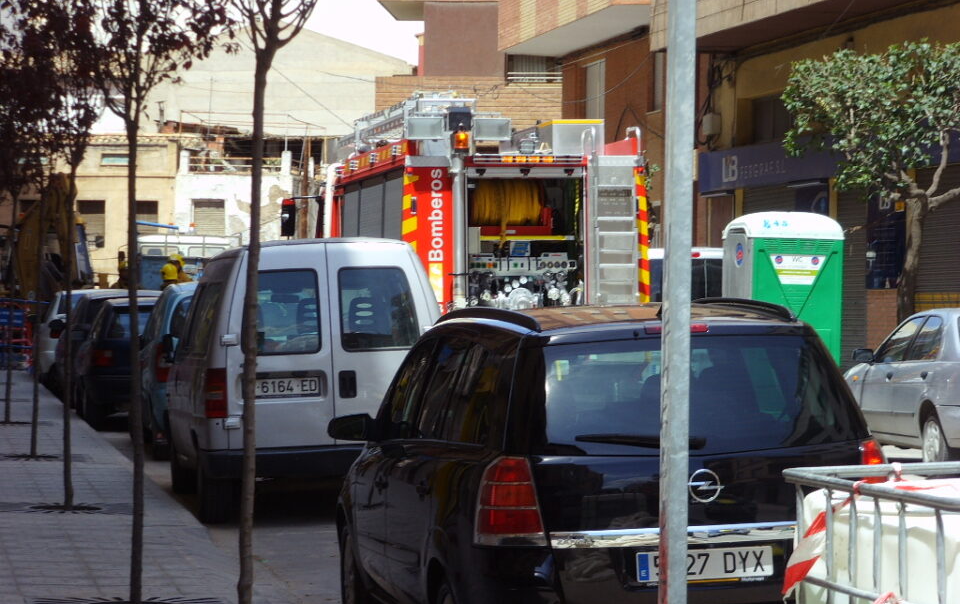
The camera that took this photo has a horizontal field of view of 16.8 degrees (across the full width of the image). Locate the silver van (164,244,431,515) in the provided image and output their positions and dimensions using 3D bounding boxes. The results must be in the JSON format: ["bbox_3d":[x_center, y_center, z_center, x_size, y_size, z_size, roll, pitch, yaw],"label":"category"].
[{"bbox_3d":[-1.310,0.530,23.700,1.810,1.920,4.440,-2,0,-9],"label":"silver van"}]

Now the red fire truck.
[{"bbox_3d":[-0.150,-0.270,36.000,2.500,3.500,7.600,-1,0,-9],"label":"red fire truck"}]

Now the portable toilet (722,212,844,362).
[{"bbox_3d":[3.500,0.170,37.300,1.120,2.380,1.120,1,1,-13],"label":"portable toilet"}]

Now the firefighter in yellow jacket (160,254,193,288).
[{"bbox_3d":[-4.500,0.220,48.500,0.420,1.830,0.550,0,1,12],"label":"firefighter in yellow jacket"}]

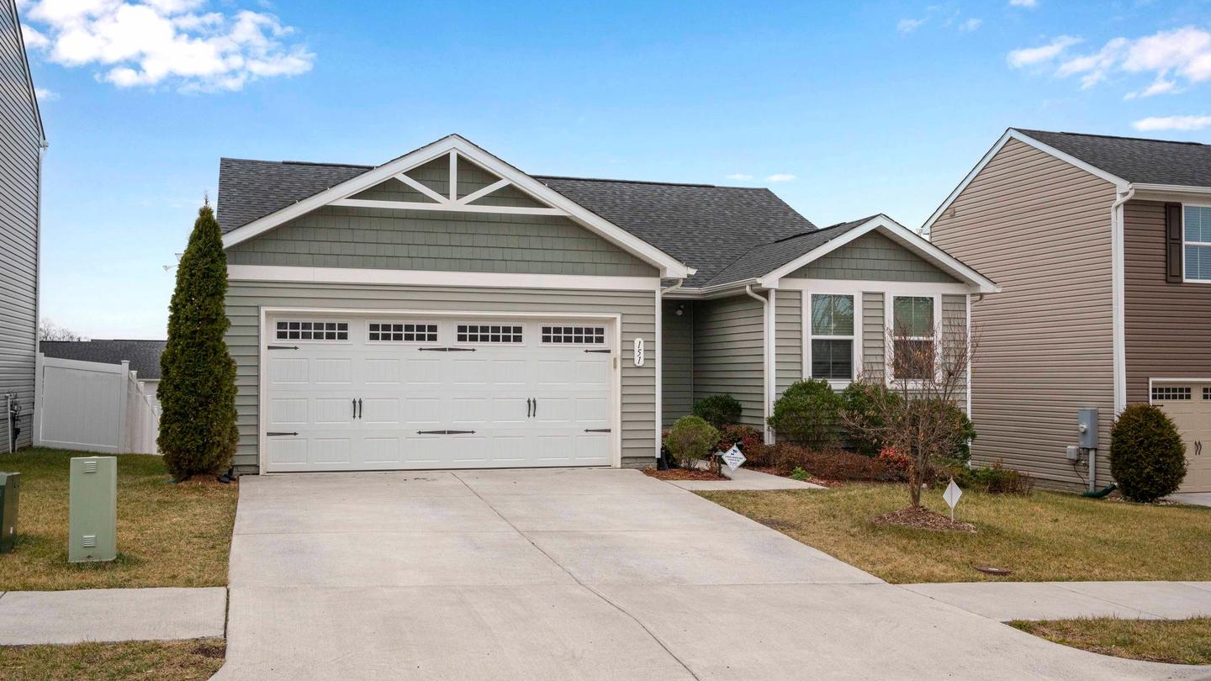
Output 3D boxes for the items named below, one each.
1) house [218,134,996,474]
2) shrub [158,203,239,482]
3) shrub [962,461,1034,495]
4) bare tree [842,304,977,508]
[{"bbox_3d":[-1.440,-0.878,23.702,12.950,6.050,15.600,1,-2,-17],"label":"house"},{"bbox_3d":[-5.026,0.018,14.119,0.950,3.460,0.950,1,-2,-17],"label":"shrub"},{"bbox_3d":[5.927,2.079,17.272,1.100,0.530,0.900,1,-2,-17],"label":"shrub"},{"bbox_3d":[3.695,0.787,13.884,1.650,2.440,1.550,1,-2,-17],"label":"bare tree"}]

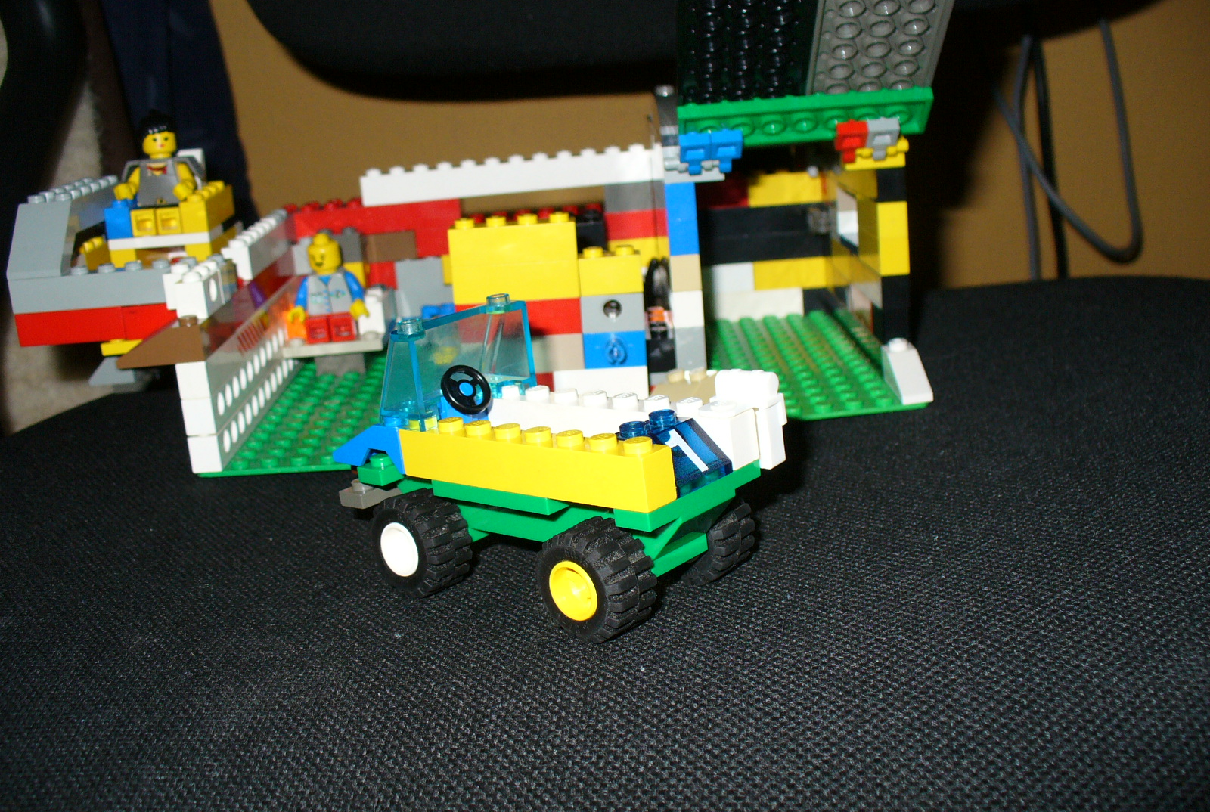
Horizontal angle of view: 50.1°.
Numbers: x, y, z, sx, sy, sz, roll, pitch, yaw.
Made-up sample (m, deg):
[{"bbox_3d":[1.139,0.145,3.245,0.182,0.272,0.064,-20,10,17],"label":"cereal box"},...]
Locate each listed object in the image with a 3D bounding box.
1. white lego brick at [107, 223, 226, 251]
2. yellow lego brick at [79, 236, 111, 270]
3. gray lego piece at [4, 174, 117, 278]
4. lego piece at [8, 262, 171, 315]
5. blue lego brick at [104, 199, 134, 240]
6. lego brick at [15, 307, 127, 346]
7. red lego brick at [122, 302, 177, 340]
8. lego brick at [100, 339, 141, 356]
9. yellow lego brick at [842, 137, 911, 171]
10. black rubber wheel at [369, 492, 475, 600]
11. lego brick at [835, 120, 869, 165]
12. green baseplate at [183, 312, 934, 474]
[{"bbox_3d":[-0.136,-0.053,0.404,0.032,0.004,0.016,-4,16,3],"label":"white lego brick"},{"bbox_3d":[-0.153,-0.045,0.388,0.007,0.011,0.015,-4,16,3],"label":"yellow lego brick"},{"bbox_3d":[-0.161,-0.055,0.395,0.016,0.021,0.074,-4,16,0],"label":"gray lego piece"},{"bbox_3d":[-0.137,-0.034,0.367,0.062,0.011,0.008,-4,17,0],"label":"lego piece"},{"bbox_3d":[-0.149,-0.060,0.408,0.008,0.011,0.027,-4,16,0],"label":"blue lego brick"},{"bbox_3d":[-0.152,-0.024,0.370,0.031,0.010,0.010,-4,17,0],"label":"lego brick"},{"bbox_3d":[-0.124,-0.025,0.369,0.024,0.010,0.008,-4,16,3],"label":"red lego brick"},{"bbox_3d":[-0.139,-0.019,0.383,0.015,0.004,0.011,-4,18,1],"label":"lego brick"},{"bbox_3d":[0.071,-0.067,0.339,0.017,0.007,0.009,-5,15,1],"label":"yellow lego brick"},{"bbox_3d":[-0.038,0.028,0.269,0.021,0.021,0.012,5,18,42],"label":"black rubber wheel"},{"bbox_3d":[0.064,-0.070,0.339,0.008,0.004,0.013,-3,-20,4],"label":"lego brick"},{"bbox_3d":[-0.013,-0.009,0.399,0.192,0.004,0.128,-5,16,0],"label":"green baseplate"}]

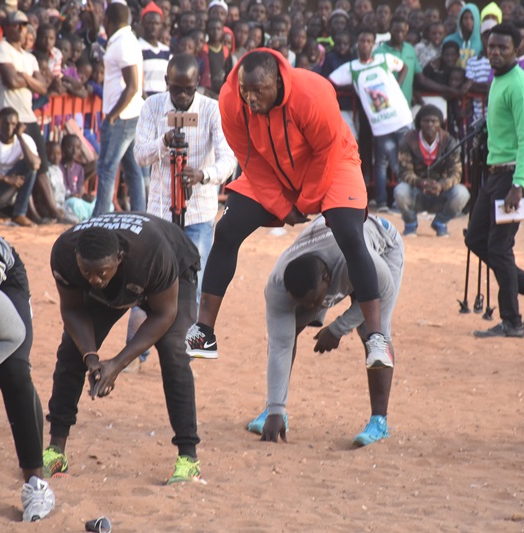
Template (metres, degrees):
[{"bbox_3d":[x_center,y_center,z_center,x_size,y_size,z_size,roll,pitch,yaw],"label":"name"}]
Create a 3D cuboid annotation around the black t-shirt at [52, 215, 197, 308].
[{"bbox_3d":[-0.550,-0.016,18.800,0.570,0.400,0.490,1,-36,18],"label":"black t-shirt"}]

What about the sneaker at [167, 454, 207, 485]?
[{"bbox_3d":[-0.309,0.810,18.820,0.115,0.120,0.290,1,4,17],"label":"sneaker"}]

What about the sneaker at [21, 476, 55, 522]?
[{"bbox_3d":[-0.844,0.880,17.580,0.120,0.145,0.290,0,12,7],"label":"sneaker"}]

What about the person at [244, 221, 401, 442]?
[{"bbox_3d":[0.266,0.267,20.500,0.640,0.980,0.680,2,5,33],"label":"person"}]

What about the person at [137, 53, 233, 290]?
[{"bbox_3d":[-0.407,-0.285,23.900,0.540,1.630,0.480,0,4,3],"label":"person"}]

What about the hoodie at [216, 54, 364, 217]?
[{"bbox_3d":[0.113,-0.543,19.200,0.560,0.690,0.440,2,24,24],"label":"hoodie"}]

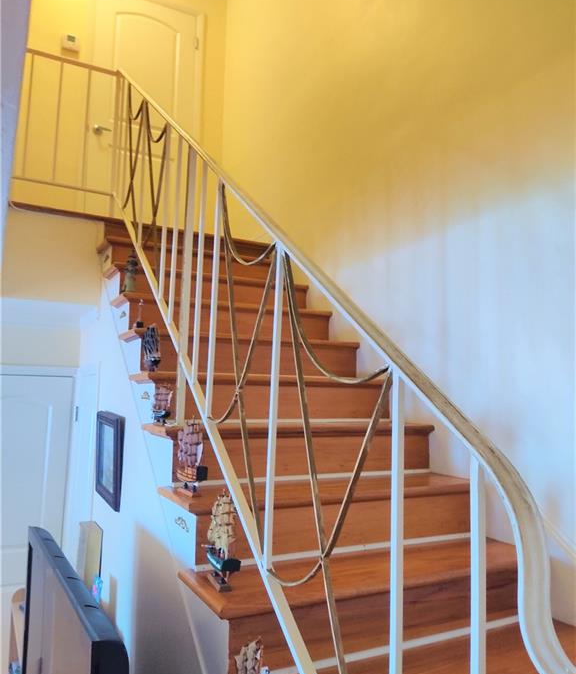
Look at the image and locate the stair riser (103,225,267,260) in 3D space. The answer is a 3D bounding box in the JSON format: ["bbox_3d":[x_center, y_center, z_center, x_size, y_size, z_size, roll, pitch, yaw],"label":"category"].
[{"bbox_3d":[-0.660,-0.558,3.840,1.059,0.184,0.275,3,-6,-25],"label":"stair riser"}]

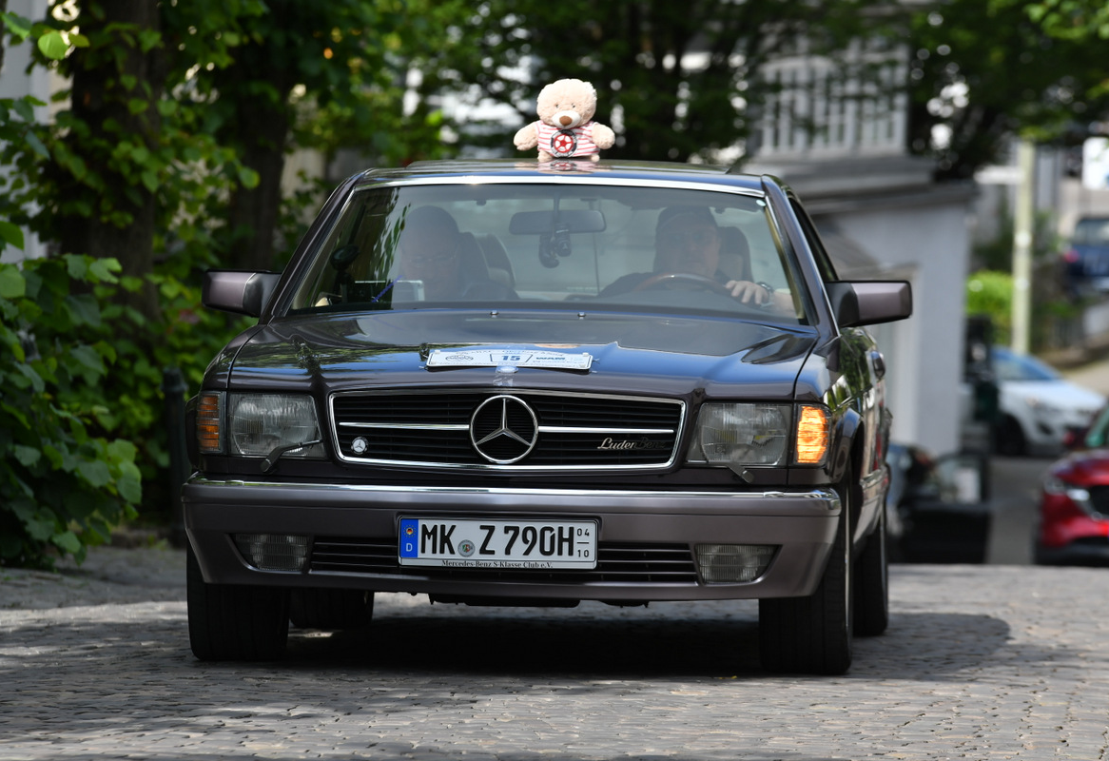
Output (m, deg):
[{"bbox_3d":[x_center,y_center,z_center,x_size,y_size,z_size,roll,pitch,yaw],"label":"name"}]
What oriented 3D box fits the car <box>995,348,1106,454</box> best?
[{"bbox_3d":[6.140,0.250,131.000,1.750,1.480,4.150,1,1,-35],"label":"car"}]

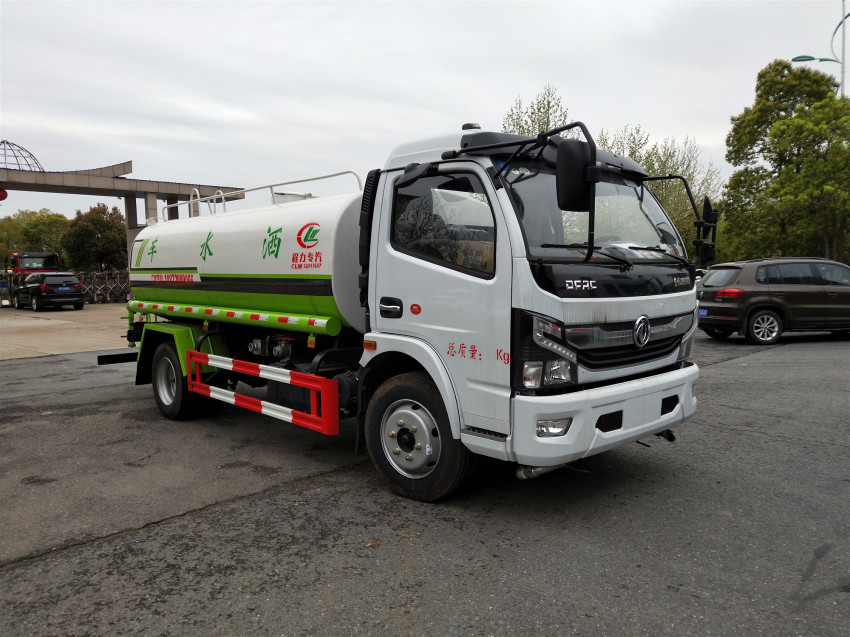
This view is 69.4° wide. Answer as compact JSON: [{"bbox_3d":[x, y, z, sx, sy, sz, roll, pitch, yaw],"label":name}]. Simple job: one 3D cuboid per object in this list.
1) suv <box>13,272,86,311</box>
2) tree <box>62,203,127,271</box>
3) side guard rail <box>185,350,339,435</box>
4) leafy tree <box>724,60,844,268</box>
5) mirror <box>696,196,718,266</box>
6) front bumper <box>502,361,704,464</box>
[{"bbox_3d":[-18.503,-1.320,30.000,1.930,1.760,4.850,-4,5,-44],"label":"suv"},{"bbox_3d":[-23.620,-4.892,44.231,4.330,6.865,4.330,-2,4,-28],"label":"tree"},{"bbox_3d":[-1.338,0.517,4.751,0.123,0.366,2.128,-4,5,-44],"label":"side guard rail"},{"bbox_3d":[14.103,-5.220,24.333,4.442,9.918,4.442,2,4,30],"label":"leafy tree"},{"bbox_3d":[1.996,-0.612,4.345,0.140,0.490,0.190,2,4,25],"label":"mirror"},{"bbox_3d":[1.206,0.536,3.726,1.948,0.385,0.247,-4,5,-44],"label":"front bumper"}]

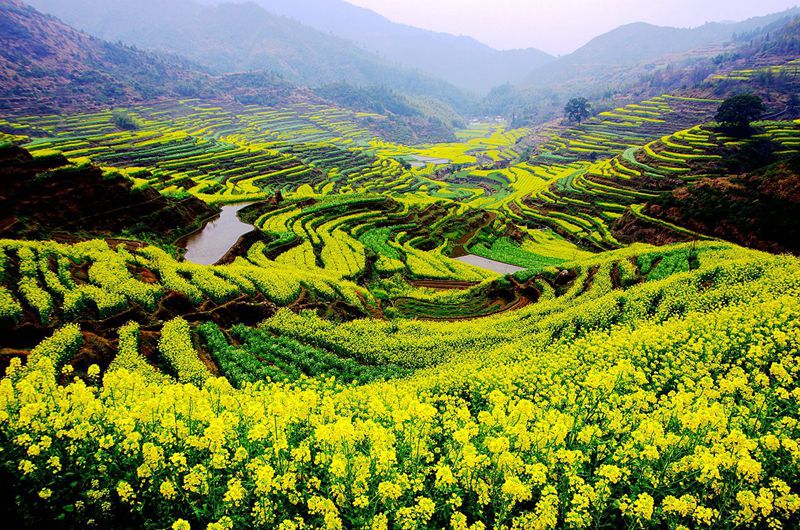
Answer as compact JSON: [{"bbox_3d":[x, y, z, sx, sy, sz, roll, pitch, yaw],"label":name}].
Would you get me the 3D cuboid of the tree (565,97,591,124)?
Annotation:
[{"bbox_3d":[77.660,-67.600,262.000,11.200,11.900,11.000,5,17,15],"label":"tree"}]

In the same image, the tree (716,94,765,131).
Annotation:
[{"bbox_3d":[96.670,-43.290,170.000,13.600,11.200,13.200,9,19,28],"label":"tree"}]

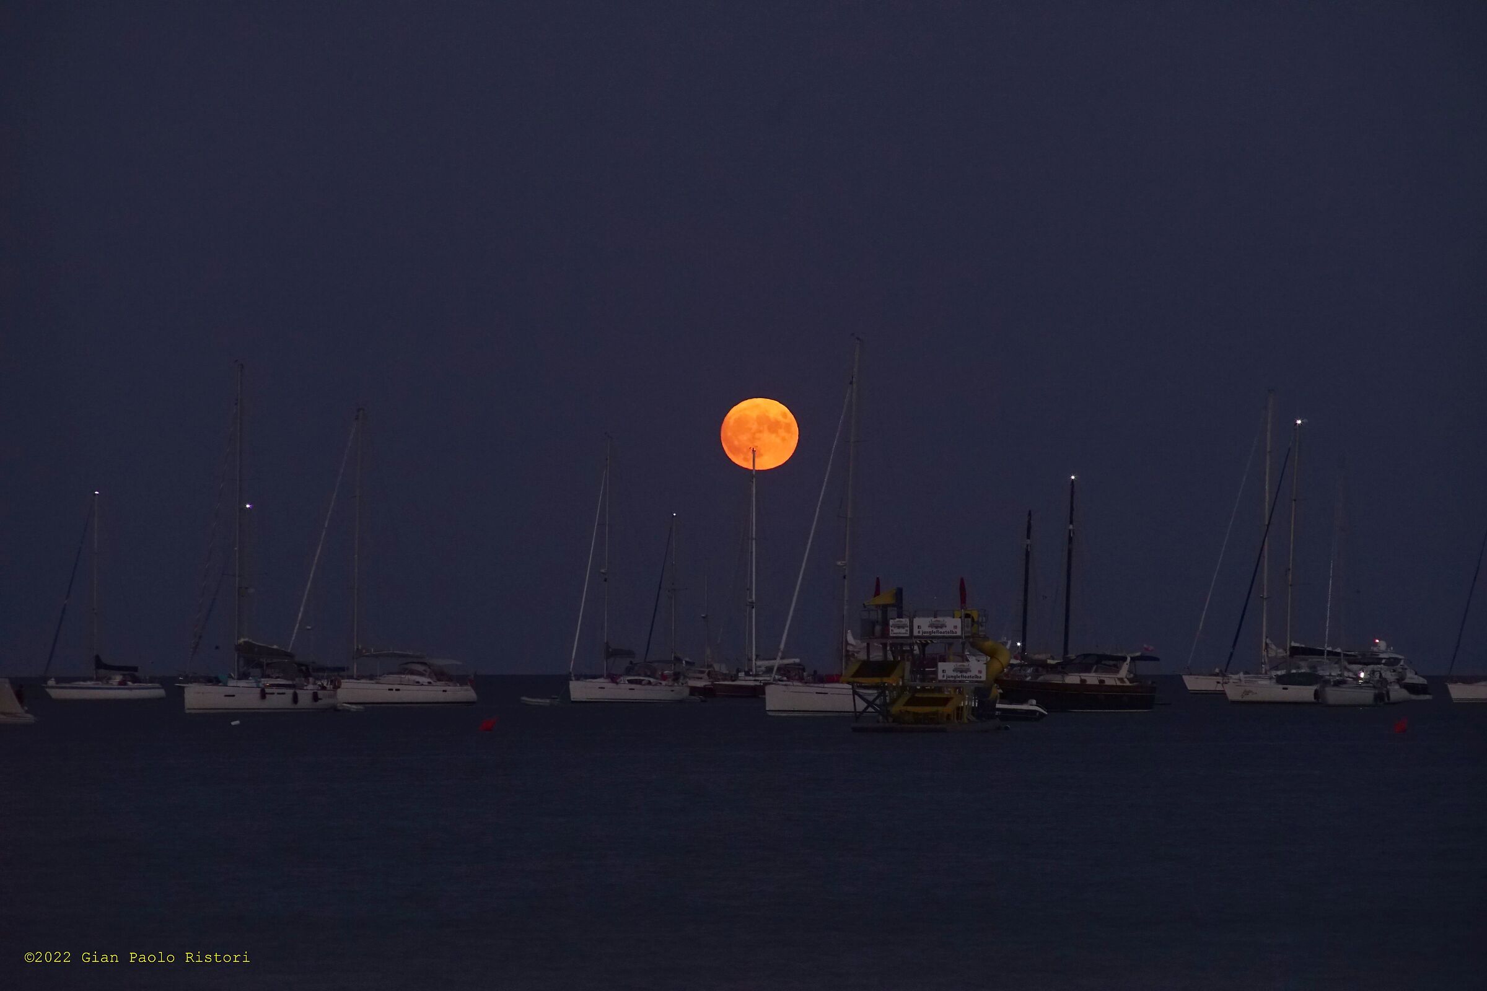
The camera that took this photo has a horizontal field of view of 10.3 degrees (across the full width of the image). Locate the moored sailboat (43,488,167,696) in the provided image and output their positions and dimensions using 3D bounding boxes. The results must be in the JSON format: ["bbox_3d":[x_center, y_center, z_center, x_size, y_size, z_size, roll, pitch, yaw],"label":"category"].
[{"bbox_3d":[-50.107,7.860,645.842,10.800,16.200,3.500,1,-1,-35],"label":"moored sailboat"}]

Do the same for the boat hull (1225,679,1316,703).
[{"bbox_3d":[39.840,13.664,576.663,13.400,1.700,4.100,0,-1,-17],"label":"boat hull"}]

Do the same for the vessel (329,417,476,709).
[{"bbox_3d":[-24.769,4.176,560.000,14.200,20.000,4.300,1,-1,-28],"label":"vessel"}]

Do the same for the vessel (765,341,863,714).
[{"bbox_3d":[6.356,1.854,463.561,4.500,21.000,15.000,-1,-2,43],"label":"vessel"}]

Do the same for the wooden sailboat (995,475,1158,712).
[{"bbox_3d":[18.395,5.504,463.000,4.000,13.200,12.200,-1,-2,40],"label":"wooden sailboat"}]

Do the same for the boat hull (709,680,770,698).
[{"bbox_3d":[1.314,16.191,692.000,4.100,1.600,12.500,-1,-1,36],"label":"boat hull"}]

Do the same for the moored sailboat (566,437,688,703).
[{"bbox_3d":[-8.747,5.258,584.000,4.100,18.800,13.000,-1,-1,33],"label":"moored sailboat"}]

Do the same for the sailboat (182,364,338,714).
[{"bbox_3d":[-27.379,2.454,456.800,4.200,19.100,13.700,-1,-1,29],"label":"sailboat"}]

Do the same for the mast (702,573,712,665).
[{"bbox_3d":[-3.247,10.794,717.000,0.700,8.200,0.500,1,-1,-37],"label":"mast"}]

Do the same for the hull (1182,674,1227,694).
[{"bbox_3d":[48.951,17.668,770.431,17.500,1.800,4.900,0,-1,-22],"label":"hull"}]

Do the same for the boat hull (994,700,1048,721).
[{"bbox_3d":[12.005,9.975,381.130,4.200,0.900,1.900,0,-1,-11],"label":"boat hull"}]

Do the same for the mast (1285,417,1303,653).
[{"bbox_3d":[37.997,3.128,570.000,0.300,17.100,0.250,4,-2,-40],"label":"mast"}]

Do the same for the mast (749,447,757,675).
[{"bbox_3d":[0.856,5.530,692.000,0.250,19.200,0.300,-1,-1,36],"label":"mast"}]

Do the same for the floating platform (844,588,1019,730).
[{"bbox_3d":[7.472,6.503,329.000,5.400,5.800,5.200,0,-1,20],"label":"floating platform"}]

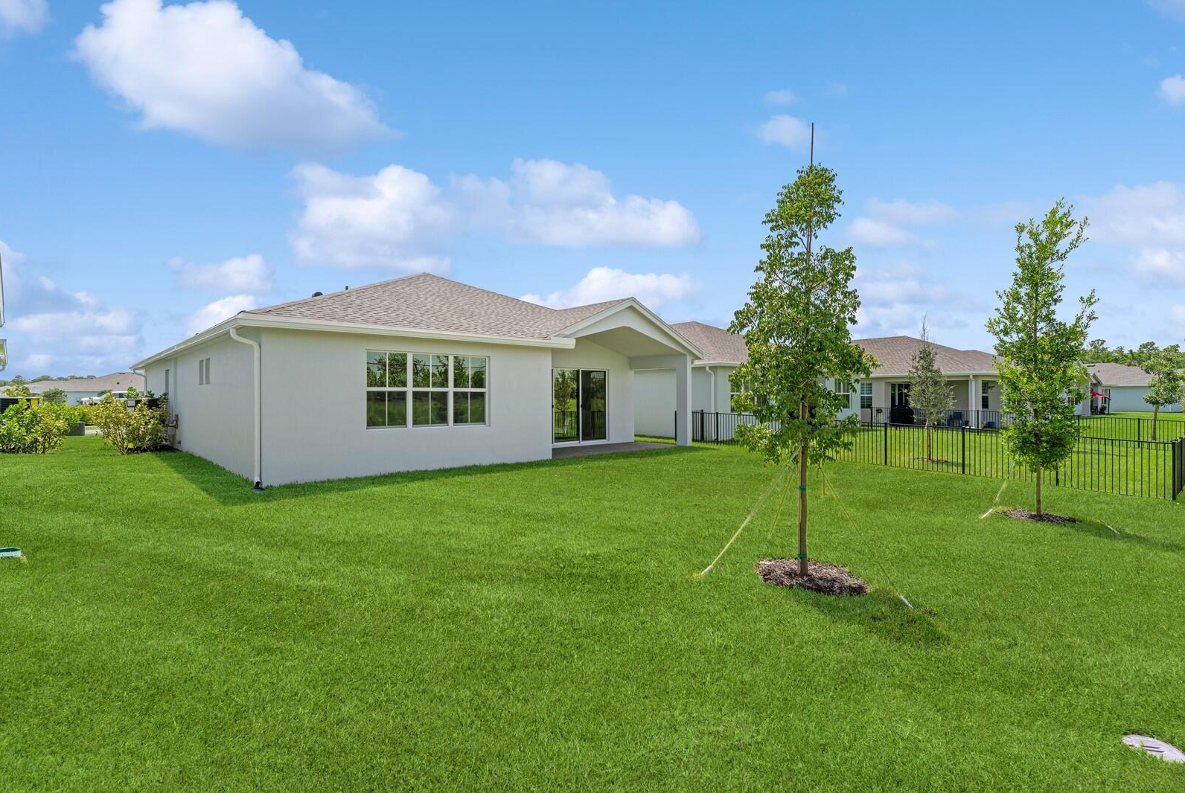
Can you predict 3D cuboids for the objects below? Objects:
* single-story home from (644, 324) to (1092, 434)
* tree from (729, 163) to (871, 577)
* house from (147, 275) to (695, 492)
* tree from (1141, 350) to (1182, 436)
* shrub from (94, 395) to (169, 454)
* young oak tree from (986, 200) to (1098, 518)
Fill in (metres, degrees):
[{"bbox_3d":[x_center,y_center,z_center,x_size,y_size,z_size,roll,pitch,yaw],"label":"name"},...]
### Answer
[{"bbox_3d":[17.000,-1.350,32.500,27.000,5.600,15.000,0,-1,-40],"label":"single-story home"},{"bbox_3d":[2.150,-0.290,5.500,1.420,4.300,1.420,0,0,0],"label":"tree"},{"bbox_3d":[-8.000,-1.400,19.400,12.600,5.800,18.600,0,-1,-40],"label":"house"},{"bbox_3d":[28.000,-0.100,26.000,1.700,4.350,1.700,0,0,0],"label":"tree"},{"bbox_3d":[-13.500,0.830,15.600,1.900,1.700,1.600,0,-1,-40],"label":"shrub"},{"bbox_3d":[7.650,-0.630,9.000,1.600,5.300,1.600,0,0,0],"label":"young oak tree"}]

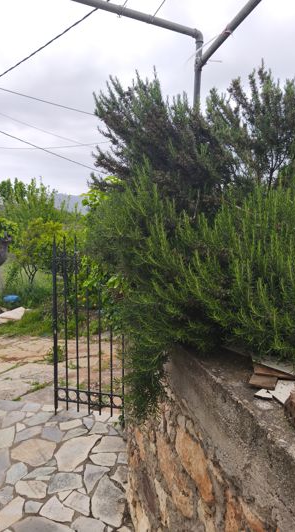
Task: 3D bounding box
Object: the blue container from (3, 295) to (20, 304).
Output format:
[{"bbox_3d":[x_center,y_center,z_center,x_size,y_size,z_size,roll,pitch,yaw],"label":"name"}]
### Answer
[{"bbox_3d":[-3.193,0.798,8.300,0.420,0.240,0.340,-1,5,-11],"label":"blue container"}]

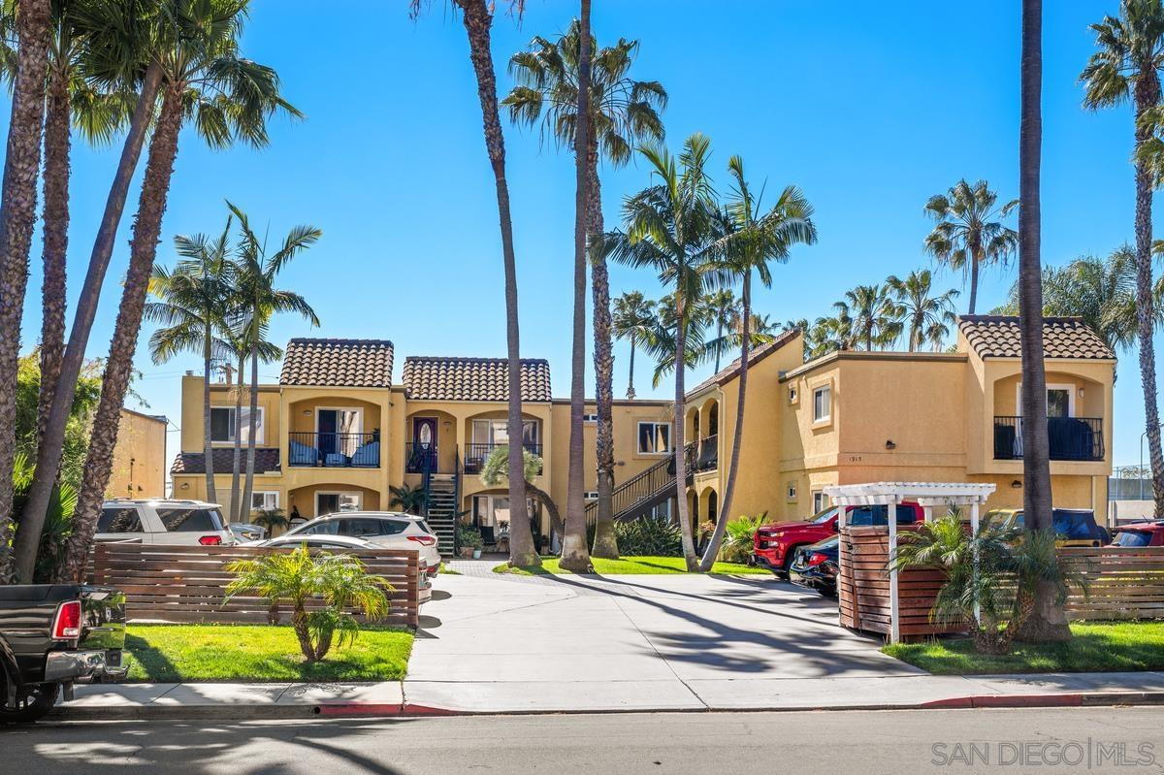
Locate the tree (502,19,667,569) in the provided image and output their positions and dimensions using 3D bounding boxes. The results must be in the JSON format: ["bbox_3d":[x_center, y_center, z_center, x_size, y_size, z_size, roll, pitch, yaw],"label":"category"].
[{"bbox_3d":[0.058,-3.492,45.214,5.440,18.340,5.440,1,-5,-5],"label":"tree"}]

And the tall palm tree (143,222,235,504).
[{"bbox_3d":[-12.091,0.020,41.337,2.800,10.380,2.800,1,-5,-5],"label":"tall palm tree"}]

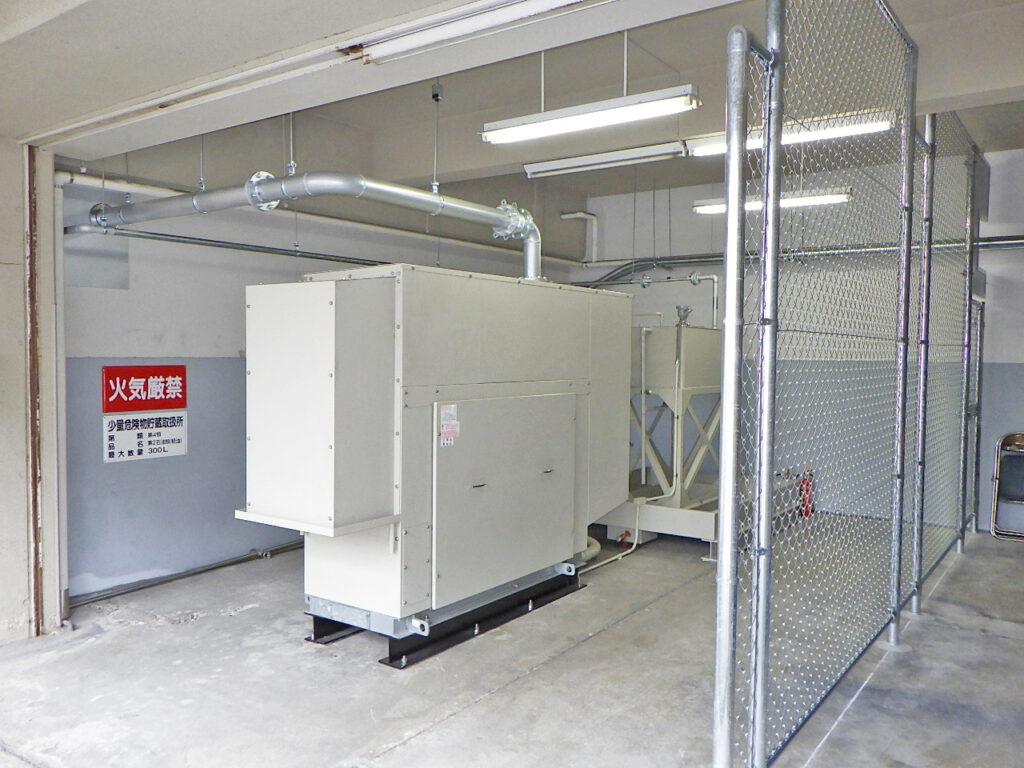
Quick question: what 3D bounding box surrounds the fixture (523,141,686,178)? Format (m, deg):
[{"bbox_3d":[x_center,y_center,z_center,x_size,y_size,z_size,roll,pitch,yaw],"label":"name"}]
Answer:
[{"bbox_3d":[0.639,-1.555,5.815,1.250,0.090,0.160,2,3,35],"label":"fixture"}]

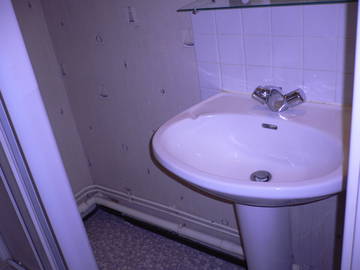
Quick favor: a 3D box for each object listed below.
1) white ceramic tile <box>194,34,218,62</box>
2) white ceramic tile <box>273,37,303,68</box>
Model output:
[{"bbox_3d":[0.102,-0.317,1.334,0.100,0.100,0.008,13,33,38],"label":"white ceramic tile"},{"bbox_3d":[0.342,-0.262,1.153,0.099,0.099,0.010,12,34,35],"label":"white ceramic tile"}]

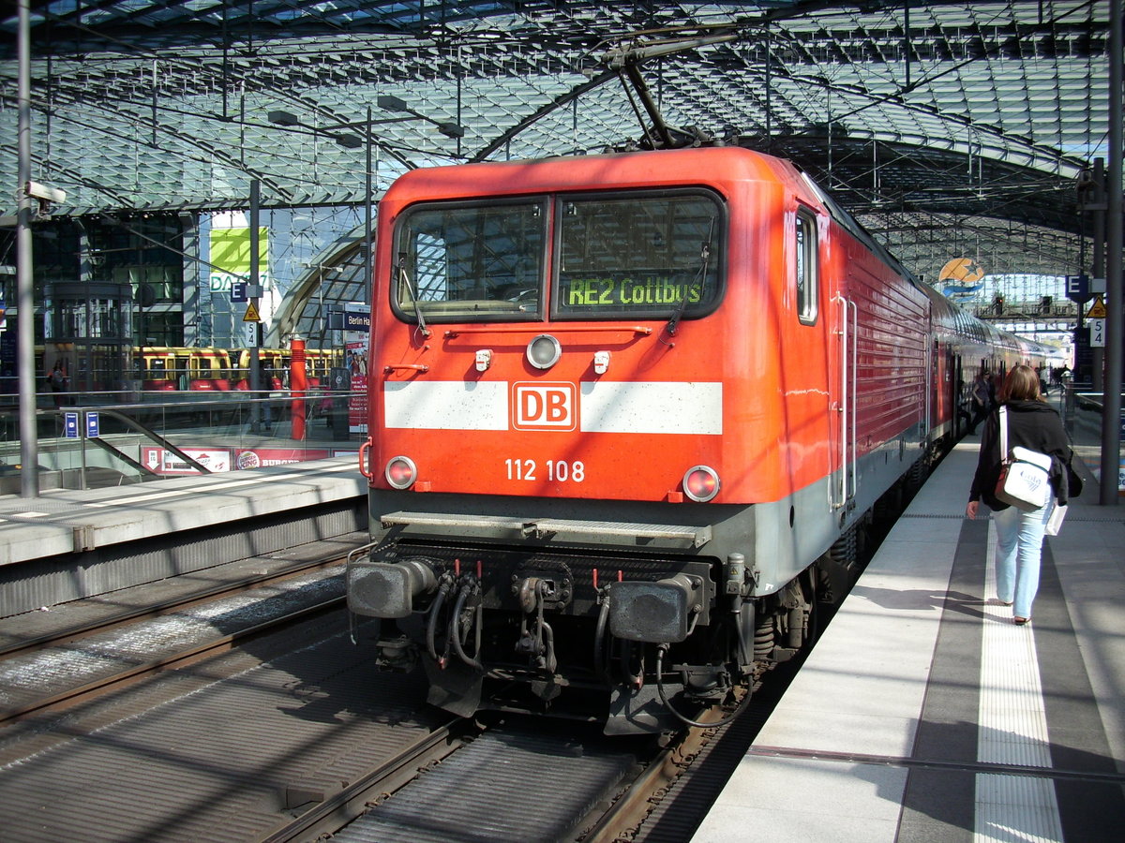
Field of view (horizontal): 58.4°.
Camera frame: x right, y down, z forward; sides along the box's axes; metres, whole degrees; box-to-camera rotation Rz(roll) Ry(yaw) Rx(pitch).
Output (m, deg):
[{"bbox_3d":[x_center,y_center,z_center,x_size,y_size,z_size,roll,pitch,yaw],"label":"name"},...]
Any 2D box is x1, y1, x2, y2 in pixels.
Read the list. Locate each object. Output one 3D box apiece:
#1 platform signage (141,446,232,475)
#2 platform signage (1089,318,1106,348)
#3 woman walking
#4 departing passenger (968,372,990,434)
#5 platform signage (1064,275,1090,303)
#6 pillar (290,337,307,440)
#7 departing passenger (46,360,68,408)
[{"bbox_3d":[-8.145,0.852,21.800,1.930,0.600,0.060,1,3,10],"label":"platform signage"},{"bbox_3d":[11.892,-1.970,22.400,0.330,0.630,0.040,1,3,21],"label":"platform signage"},{"bbox_3d":[3.056,0.484,6.750,0.660,1.700,0.500,1,3,23],"label":"woman walking"},{"bbox_3d":[10.309,-0.460,24.700,0.550,1.660,0.500,-1,3,-21],"label":"departing passenger"},{"bbox_3d":[11.454,-2.981,22.400,0.540,0.560,0.090,1,3,21],"label":"platform signage"},{"bbox_3d":[-5.994,-0.732,22.800,0.350,2.320,0.350,1,3,21],"label":"pillar"},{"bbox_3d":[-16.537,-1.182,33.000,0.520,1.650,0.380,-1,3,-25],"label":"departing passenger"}]

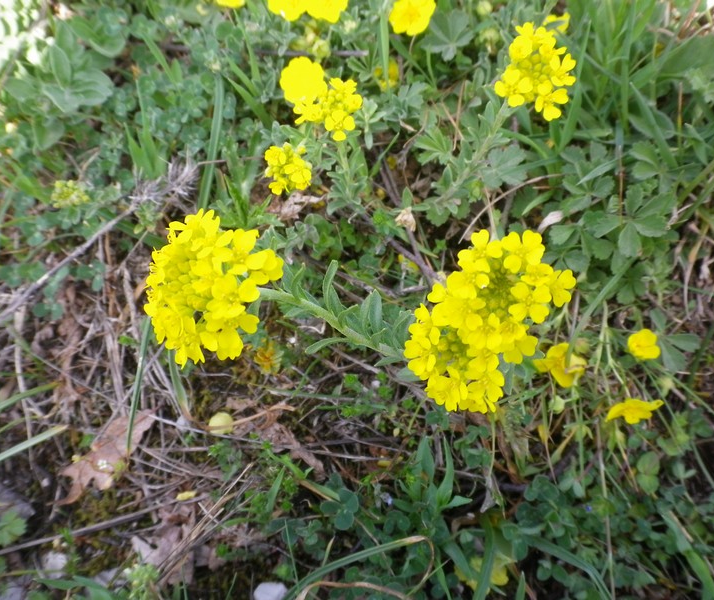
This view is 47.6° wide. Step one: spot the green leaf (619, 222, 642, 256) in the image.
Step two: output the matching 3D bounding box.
[{"bbox_3d":[0.143,-0.032,0.425,0.011,0.004,0.021,4,65,10],"label":"green leaf"}]

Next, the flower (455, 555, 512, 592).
[{"bbox_3d":[0.047,0.101,0.298,0.019,0.009,0.013,0,55,0],"label":"flower"}]

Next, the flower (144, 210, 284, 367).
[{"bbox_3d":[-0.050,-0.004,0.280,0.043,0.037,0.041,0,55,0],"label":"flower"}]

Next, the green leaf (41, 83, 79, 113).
[{"bbox_3d":[-0.156,-0.106,0.425,0.019,0.010,0.014,0,55,0],"label":"green leaf"}]

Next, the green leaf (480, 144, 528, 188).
[{"bbox_3d":[0.074,-0.067,0.407,0.022,0.005,0.024,35,79,13],"label":"green leaf"}]

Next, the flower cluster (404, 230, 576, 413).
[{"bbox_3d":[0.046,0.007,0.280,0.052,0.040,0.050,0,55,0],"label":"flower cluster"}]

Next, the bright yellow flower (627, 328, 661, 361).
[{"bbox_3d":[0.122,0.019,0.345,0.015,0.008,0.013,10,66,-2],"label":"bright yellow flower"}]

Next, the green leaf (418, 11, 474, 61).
[{"bbox_3d":[0.050,-0.148,0.455,0.031,0.005,0.030,0,82,3],"label":"green leaf"}]

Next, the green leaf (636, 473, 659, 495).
[{"bbox_3d":[0.120,0.076,0.334,0.010,0.003,0.010,4,66,11],"label":"green leaf"}]

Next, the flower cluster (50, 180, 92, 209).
[{"bbox_3d":[-0.143,-0.053,0.405,0.019,0.012,0.014,-6,65,-7],"label":"flower cluster"}]

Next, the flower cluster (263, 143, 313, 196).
[{"bbox_3d":[-0.032,-0.062,0.380,0.021,0.018,0.019,0,55,0],"label":"flower cluster"}]

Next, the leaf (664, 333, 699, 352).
[{"bbox_3d":[0.145,0.019,0.362,0.016,0.003,0.009,9,70,13],"label":"leaf"}]

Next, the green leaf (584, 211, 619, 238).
[{"bbox_3d":[0.130,-0.041,0.431,0.019,0.005,0.016,-16,61,-3],"label":"green leaf"}]

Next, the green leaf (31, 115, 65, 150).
[{"bbox_3d":[-0.160,-0.086,0.420,0.017,0.011,0.016,0,55,0],"label":"green leaf"}]

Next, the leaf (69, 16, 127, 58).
[{"bbox_3d":[-0.150,-0.152,0.471,0.032,0.010,0.017,34,71,6],"label":"leaf"}]

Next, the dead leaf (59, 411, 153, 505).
[{"bbox_3d":[-0.119,0.075,0.391,0.024,0.010,0.059,30,56,20],"label":"dead leaf"}]

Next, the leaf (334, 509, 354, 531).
[{"bbox_3d":[-0.005,0.083,0.305,0.007,0.004,0.008,0,55,0],"label":"leaf"}]

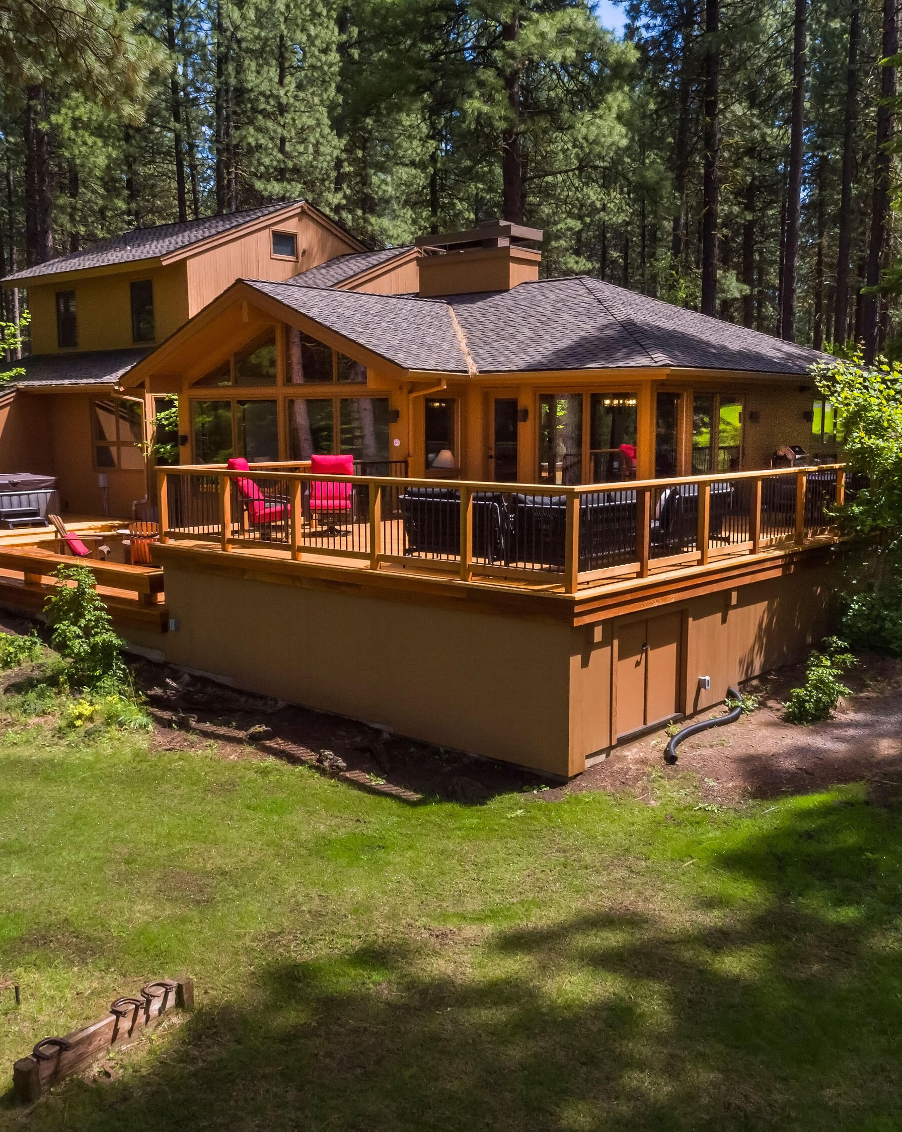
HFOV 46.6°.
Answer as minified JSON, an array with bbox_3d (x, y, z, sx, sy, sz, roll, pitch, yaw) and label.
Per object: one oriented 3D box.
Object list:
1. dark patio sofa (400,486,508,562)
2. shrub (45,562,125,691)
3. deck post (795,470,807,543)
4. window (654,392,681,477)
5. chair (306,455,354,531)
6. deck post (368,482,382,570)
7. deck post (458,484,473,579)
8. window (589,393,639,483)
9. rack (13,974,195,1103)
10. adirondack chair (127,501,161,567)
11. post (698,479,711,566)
[{"bbox_3d":[0.219,-0.507,12.309,1.460,0.850,0.800,7,11,43],"label":"dark patio sofa"},{"bbox_3d":[-4.430,0.745,12.700,1.000,1.450,1.000,7,10,40],"label":"shrub"},{"bbox_3d":[4.576,-0.765,13.735,0.090,0.950,0.090,7,10,40],"label":"deck post"},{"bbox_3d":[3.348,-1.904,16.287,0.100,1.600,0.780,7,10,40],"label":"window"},{"bbox_3d":[-1.726,-1.051,15.374,0.720,1.120,0.800,0,8,-3],"label":"chair"},{"bbox_3d":[-0.838,-0.436,11.492,0.090,0.950,0.090,7,10,40],"label":"deck post"},{"bbox_3d":[0.157,-0.325,10.679,0.090,0.950,0.090,7,10,40],"label":"deck post"},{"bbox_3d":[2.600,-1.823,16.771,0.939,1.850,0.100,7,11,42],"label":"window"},{"bbox_3d":[-1.932,2.624,5.926,0.170,0.235,1.070,7,11,40],"label":"rack"},{"bbox_3d":[-4.705,-0.342,15.963,0.750,0.950,0.880,-5,9,-31],"label":"adirondack chair"},{"bbox_3d":[2.941,-0.486,12.087,0.090,0.960,0.090,8,11,43],"label":"post"}]

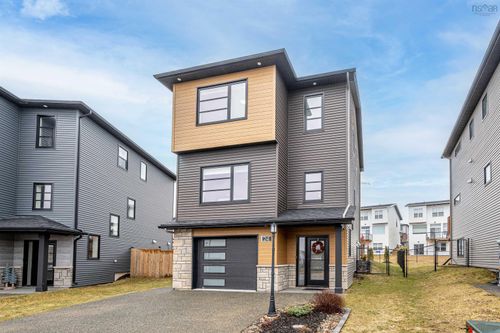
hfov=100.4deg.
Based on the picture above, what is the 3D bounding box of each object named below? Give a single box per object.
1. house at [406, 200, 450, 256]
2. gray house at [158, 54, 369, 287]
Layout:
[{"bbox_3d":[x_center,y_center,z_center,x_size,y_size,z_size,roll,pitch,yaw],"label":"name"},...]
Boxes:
[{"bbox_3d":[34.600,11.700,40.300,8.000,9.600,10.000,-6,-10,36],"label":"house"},{"bbox_3d":[1.700,1.050,13.600,8.100,9.100,10.800,-3,-8,18],"label":"gray house"}]

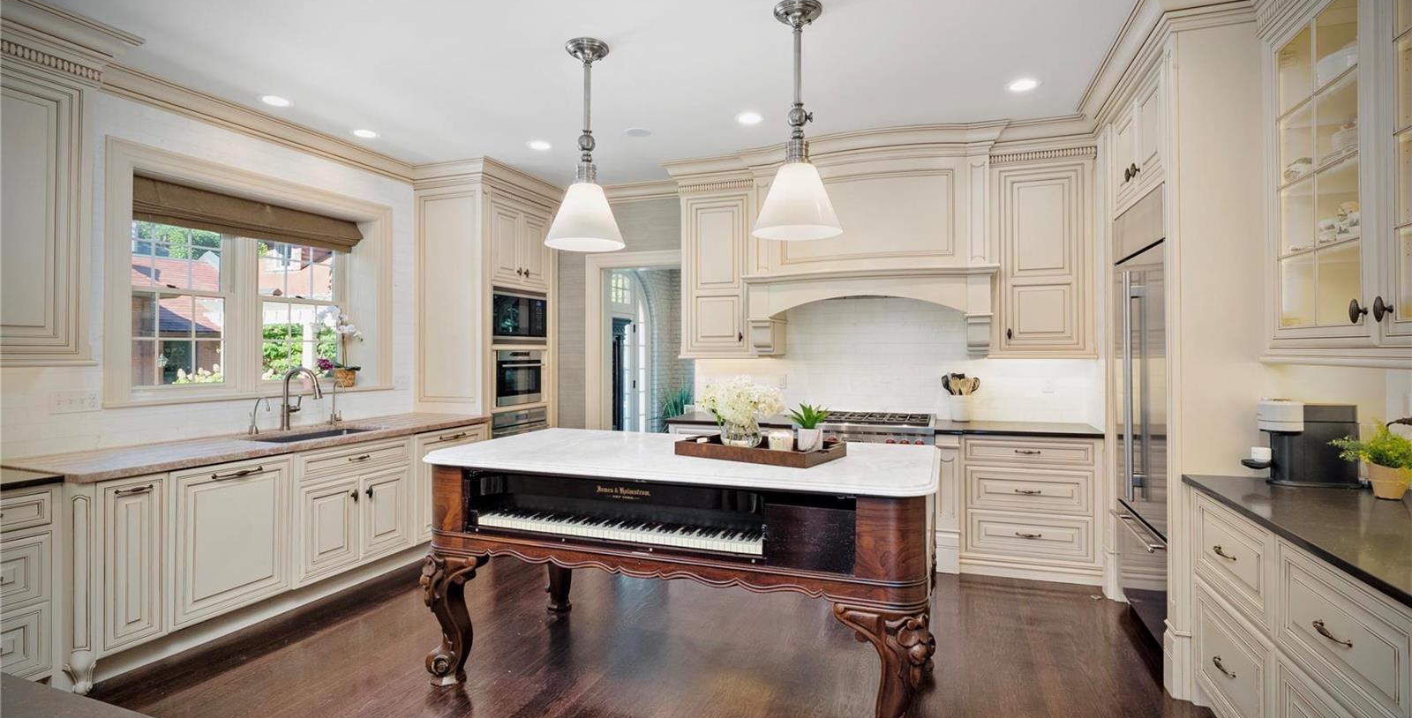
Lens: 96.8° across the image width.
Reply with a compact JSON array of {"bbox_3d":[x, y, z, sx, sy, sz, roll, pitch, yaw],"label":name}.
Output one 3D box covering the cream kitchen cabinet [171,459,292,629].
[{"bbox_3d":[-2.700,0.907,3.347,0.600,0.755,0.600,0,0,21],"label":"cream kitchen cabinet"}]

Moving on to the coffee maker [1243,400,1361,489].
[{"bbox_3d":[2.245,0.314,2.386,0.345,0.313,0.140,0,0,13],"label":"coffee maker"}]

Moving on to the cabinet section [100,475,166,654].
[{"bbox_3d":[-2.798,0.891,2.863,0.616,0.752,0.265,0,0,21],"label":"cabinet section"}]

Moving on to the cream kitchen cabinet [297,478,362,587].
[{"bbox_3d":[-2.500,0.980,3.822,0.570,0.605,0.410,0,0,21],"label":"cream kitchen cabinet"}]

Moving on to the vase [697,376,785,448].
[{"bbox_3d":[0.152,0.234,2.746,0.390,0.328,0.340,0,0,21],"label":"vase"}]

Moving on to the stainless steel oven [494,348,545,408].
[{"bbox_3d":[-1.845,0.168,5.487,0.550,0.465,0.615,0,0,21],"label":"stainless steel oven"}]

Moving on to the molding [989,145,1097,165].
[{"bbox_3d":[2.203,-1.330,4.111,0.622,0.080,0.070,0,0,21],"label":"molding"}]

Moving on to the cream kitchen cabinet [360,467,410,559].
[{"bbox_3d":[-2.354,0.971,4.199,0.570,0.600,0.400,0,0,21],"label":"cream kitchen cabinet"}]

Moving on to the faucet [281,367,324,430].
[{"bbox_3d":[-2.619,0.260,4.041,0.260,0.406,0.120,0,0,21],"label":"faucet"}]

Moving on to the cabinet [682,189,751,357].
[{"bbox_3d":[0.139,-0.665,5.090,0.590,1.310,0.330,0,0,21],"label":"cabinet"}]

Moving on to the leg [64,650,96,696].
[{"bbox_3d":[-2.632,1.311,2.648,0.105,0.180,0.085,0,0,-24],"label":"leg"}]

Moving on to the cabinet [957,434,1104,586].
[{"bbox_3d":[2.142,0.942,4.231,0.800,0.875,0.660,0,0,21],"label":"cabinet"}]

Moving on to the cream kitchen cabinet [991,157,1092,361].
[{"bbox_3d":[2.266,-0.656,4.285,0.612,1.280,0.330,0,0,21],"label":"cream kitchen cabinet"}]

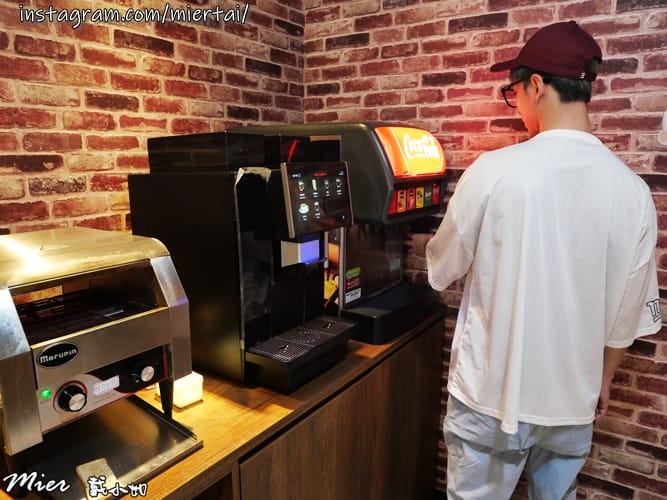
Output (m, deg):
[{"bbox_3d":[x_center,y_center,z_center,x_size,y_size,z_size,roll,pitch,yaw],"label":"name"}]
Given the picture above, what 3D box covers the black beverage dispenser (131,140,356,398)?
[{"bbox_3d":[-0.242,-0.014,1.383,0.580,0.643,0.395,9,15,33],"label":"black beverage dispenser"}]

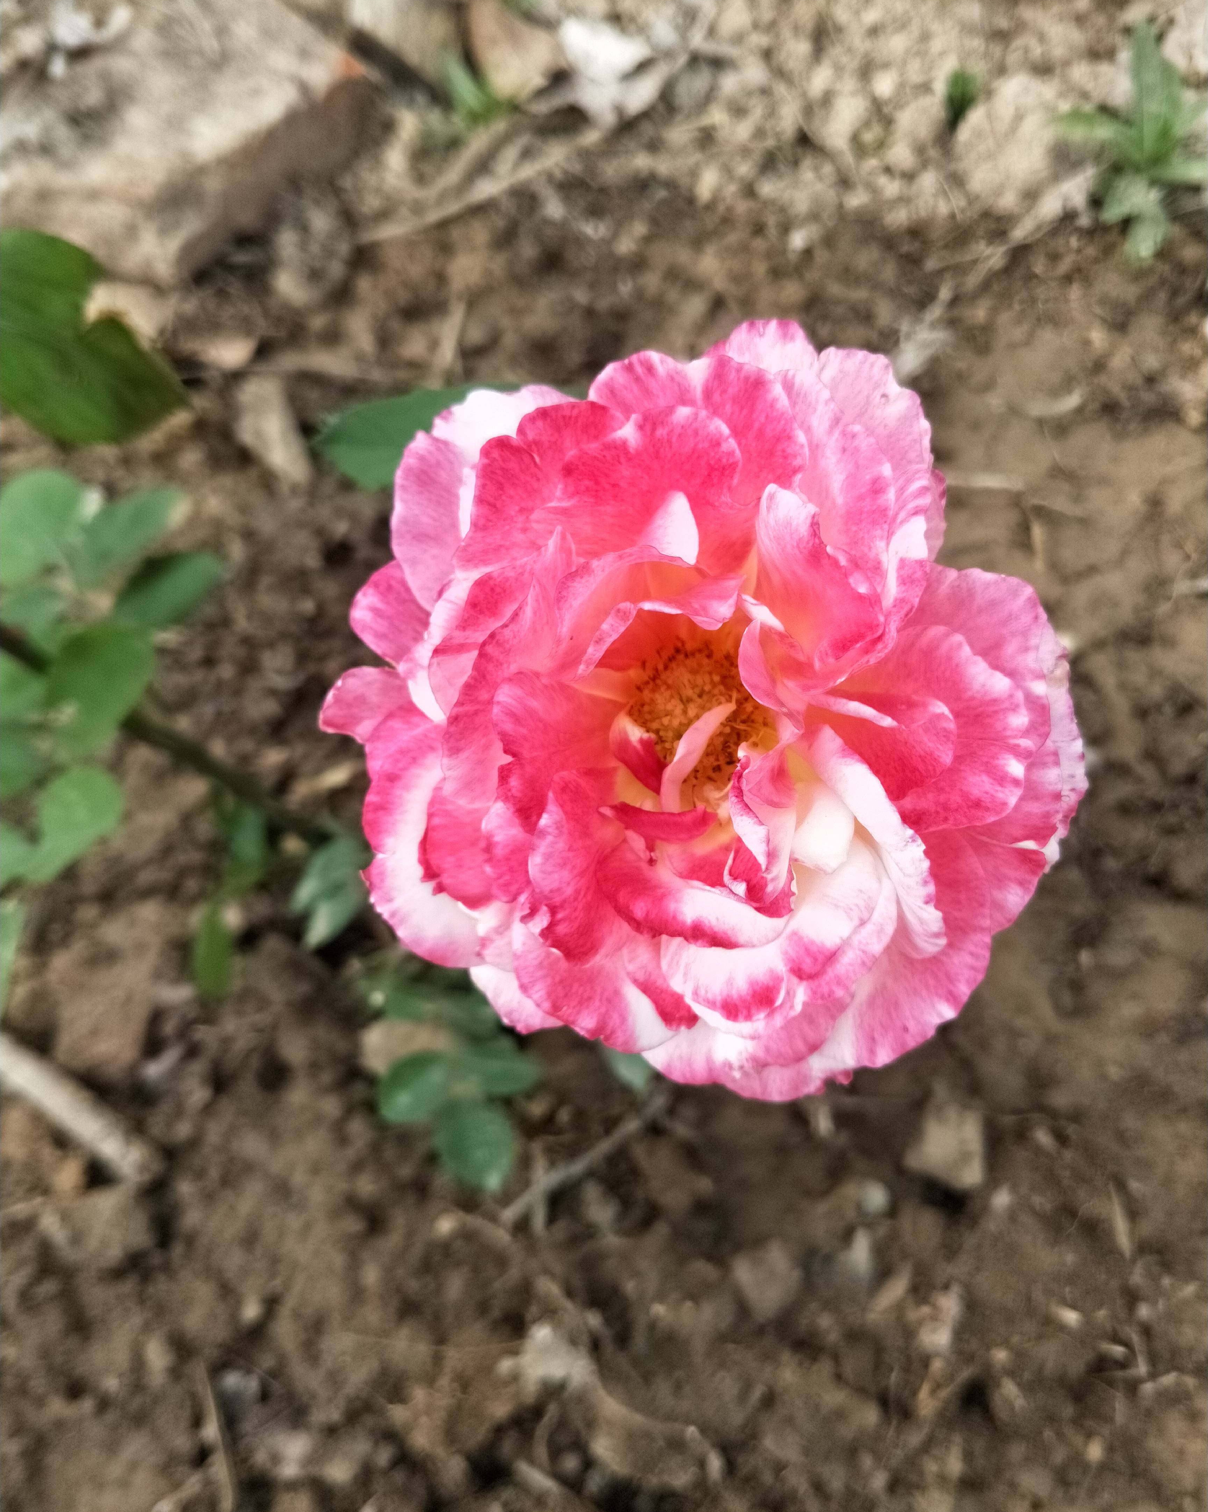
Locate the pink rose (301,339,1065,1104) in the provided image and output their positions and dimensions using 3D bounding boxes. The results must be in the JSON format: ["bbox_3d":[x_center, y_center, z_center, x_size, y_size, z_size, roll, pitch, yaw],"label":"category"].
[{"bbox_3d":[0.016,-0.007,0.187,0.117,0.062,0.117,0,81,3],"label":"pink rose"}]

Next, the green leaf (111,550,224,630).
[{"bbox_3d":[-0.124,-0.047,0.330,0.031,0.011,0.015,-34,73,-12],"label":"green leaf"}]

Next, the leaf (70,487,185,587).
[{"bbox_3d":[-0.131,-0.060,0.320,0.032,0.011,0.017,-43,75,-15],"label":"leaf"}]

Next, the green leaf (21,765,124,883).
[{"bbox_3d":[-0.135,0.017,0.295,0.030,0.009,0.020,-42,73,-16],"label":"green leaf"}]

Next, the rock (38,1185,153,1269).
[{"bbox_3d":[-0.146,0.136,0.335,0.028,0.017,0.022,-6,67,-3],"label":"rock"}]

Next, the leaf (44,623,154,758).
[{"bbox_3d":[-0.124,-0.016,0.285,0.022,0.010,0.032,30,70,12],"label":"leaf"}]

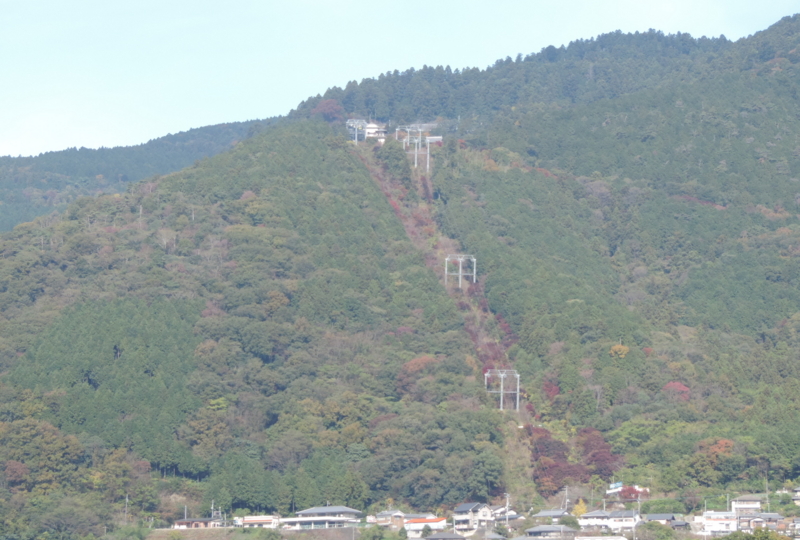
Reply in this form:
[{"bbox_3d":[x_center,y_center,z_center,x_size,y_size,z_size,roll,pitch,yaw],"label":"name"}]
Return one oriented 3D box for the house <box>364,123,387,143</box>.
[{"bbox_3d":[-16.455,-93.359,1650.000,14.000,11.800,10.500,0,-9,0],"label":"house"}]

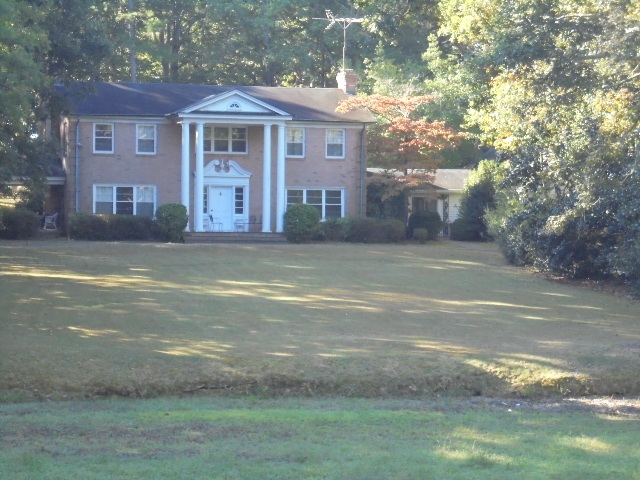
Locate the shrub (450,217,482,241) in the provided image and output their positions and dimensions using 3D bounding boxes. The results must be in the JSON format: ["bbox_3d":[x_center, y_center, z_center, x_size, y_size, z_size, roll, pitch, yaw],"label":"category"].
[{"bbox_3d":[6.890,-0.550,106.300,1.550,1.200,1.500,0,0,0],"label":"shrub"}]

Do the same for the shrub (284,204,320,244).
[{"bbox_3d":[-0.780,-0.740,101.000,1.600,1.680,1.600,0,0,0],"label":"shrub"}]

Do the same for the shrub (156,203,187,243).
[{"bbox_3d":[-6.501,-0.722,98.739,1.500,1.700,1.500,0,0,0],"label":"shrub"}]

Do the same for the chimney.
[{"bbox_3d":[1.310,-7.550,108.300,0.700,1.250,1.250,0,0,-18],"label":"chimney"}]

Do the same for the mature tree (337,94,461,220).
[{"bbox_3d":[3.600,-3.300,103.900,5.700,6.700,5.400,0,0,0],"label":"mature tree"}]

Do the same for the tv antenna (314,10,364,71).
[{"bbox_3d":[0.930,-9.550,108.200,2.400,2.850,2.000,0,0,-13],"label":"tv antenna"}]

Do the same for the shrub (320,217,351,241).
[{"bbox_3d":[0.703,-0.463,102.301,1.400,1.200,1.300,0,0,-17],"label":"shrub"}]

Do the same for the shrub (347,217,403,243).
[{"bbox_3d":[2.531,-0.465,102.860,2.450,1.220,1.400,0,0,-17],"label":"shrub"}]

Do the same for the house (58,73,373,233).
[{"bbox_3d":[-5.400,-3.600,105.000,14.600,7.500,11.600,0,0,-18],"label":"house"}]

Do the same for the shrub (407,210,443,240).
[{"bbox_3d":[4.957,-0.674,107.000,1.650,1.450,1.600,0,0,0],"label":"shrub"}]

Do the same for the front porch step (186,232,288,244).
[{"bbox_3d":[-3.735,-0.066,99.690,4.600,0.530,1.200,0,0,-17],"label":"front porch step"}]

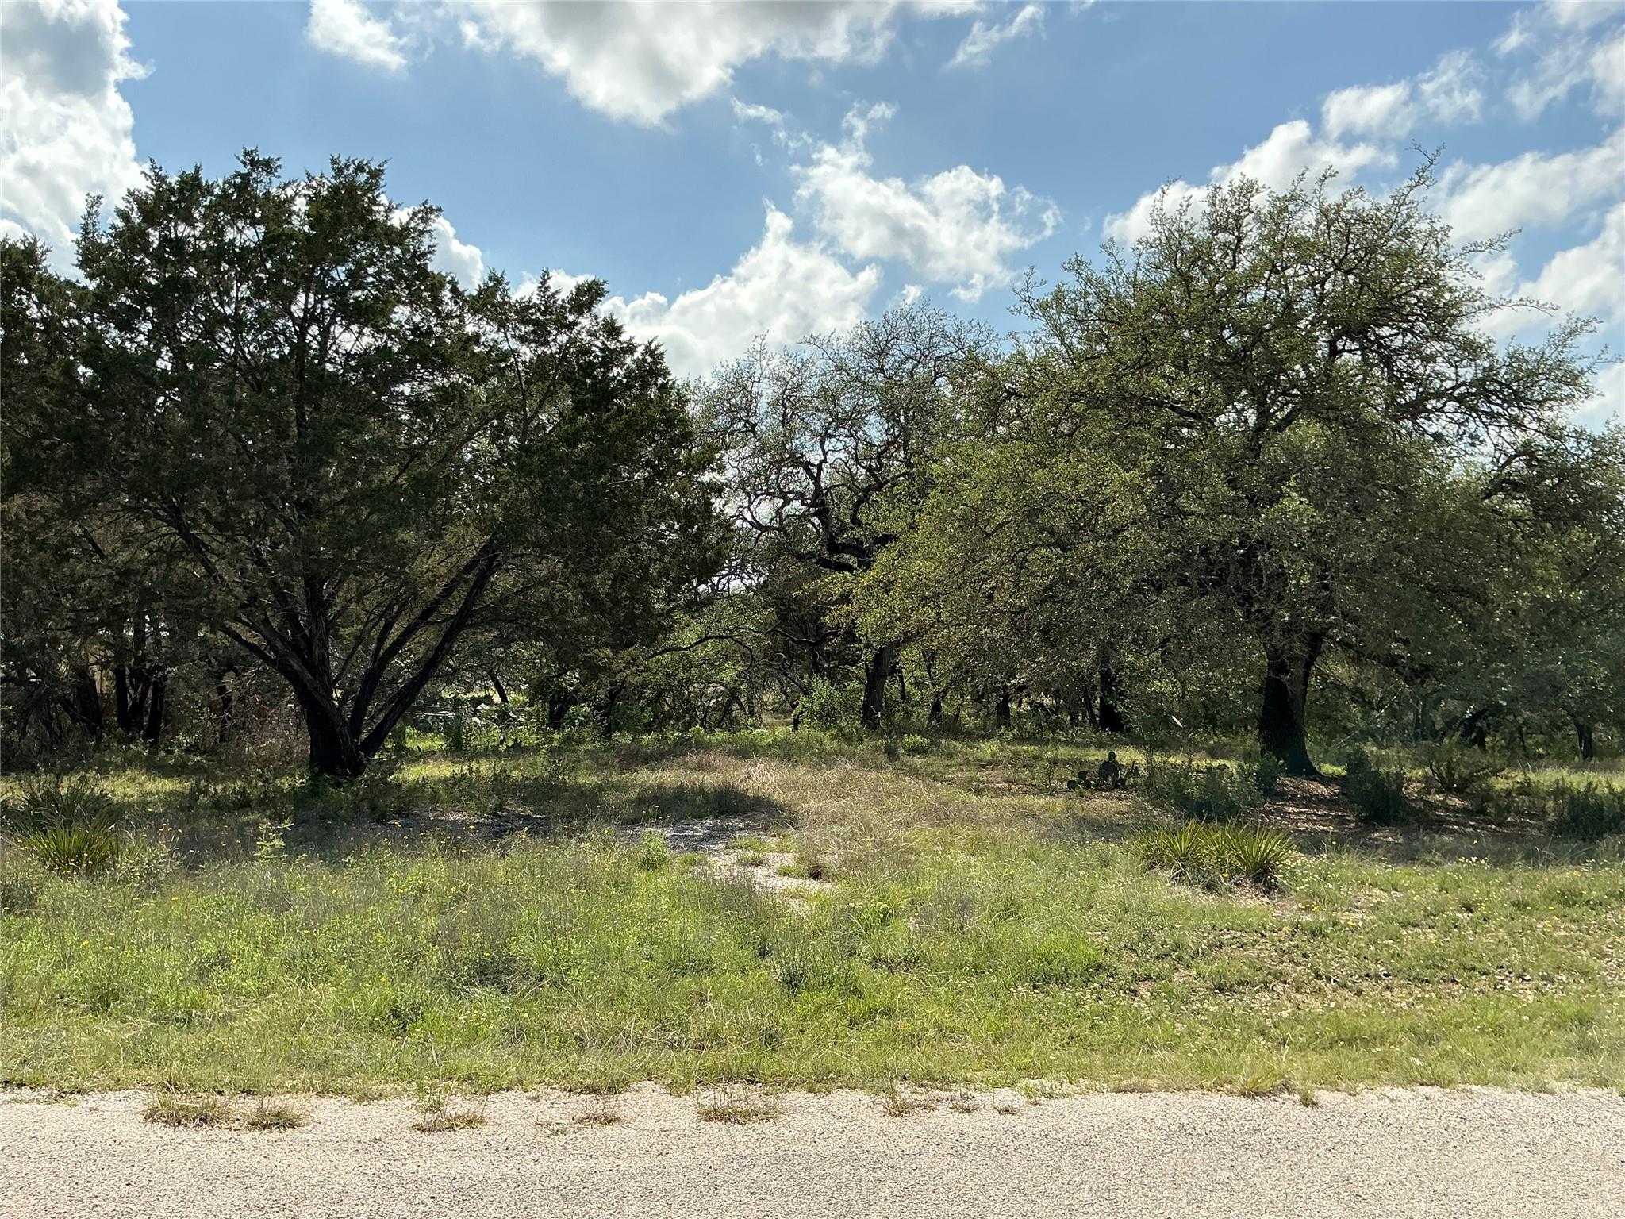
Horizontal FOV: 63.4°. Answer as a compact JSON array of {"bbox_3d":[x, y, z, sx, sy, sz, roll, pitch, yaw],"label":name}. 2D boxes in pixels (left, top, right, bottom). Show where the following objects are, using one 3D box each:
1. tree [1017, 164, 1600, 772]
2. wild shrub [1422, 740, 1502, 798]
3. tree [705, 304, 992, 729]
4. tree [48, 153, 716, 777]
[{"bbox_3d":[6.754,-1.938,18.000,8.000,8.300,7.300,0,-2,0],"label":"tree"},{"bbox_3d":[7.524,1.850,15.200,0.940,0.660,0.850,0,-2,0],"label":"wild shrub"},{"bbox_3d":[0.766,-1.846,26.000,6.000,8.400,6.000,0,-2,0],"label":"tree"},{"bbox_3d":[-5.721,-1.927,17.500,8.800,8.200,7.800,0,-2,0],"label":"tree"}]

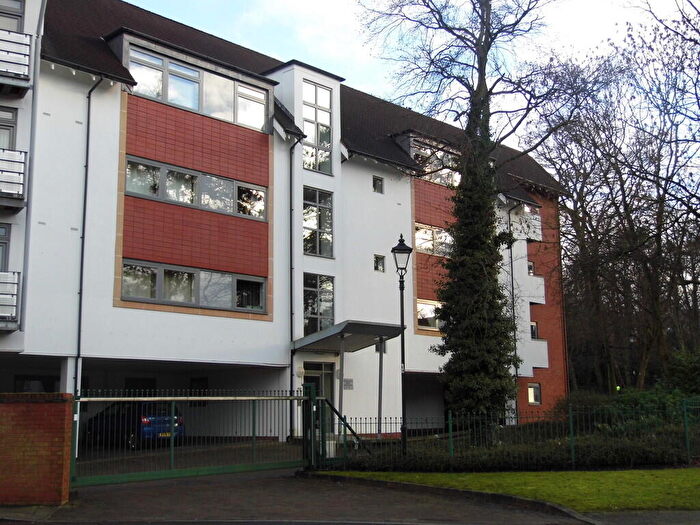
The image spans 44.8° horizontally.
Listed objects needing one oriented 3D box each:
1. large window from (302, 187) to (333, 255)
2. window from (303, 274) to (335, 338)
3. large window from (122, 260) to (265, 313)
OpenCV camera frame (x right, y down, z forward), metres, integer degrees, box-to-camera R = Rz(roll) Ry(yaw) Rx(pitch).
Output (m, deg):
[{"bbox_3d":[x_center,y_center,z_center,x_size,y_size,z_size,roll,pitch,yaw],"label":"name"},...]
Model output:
[{"bbox_3d":[-1.030,-1.239,27.015,0.120,2.157,1.360,-10,-13,43],"label":"large window"},{"bbox_3d":[-0.995,1.462,26.558,0.120,2.136,1.370,-10,-13,43],"label":"window"},{"bbox_3d":[-4.176,0.731,23.324,0.120,1.073,4.825,-10,-13,43],"label":"large window"}]

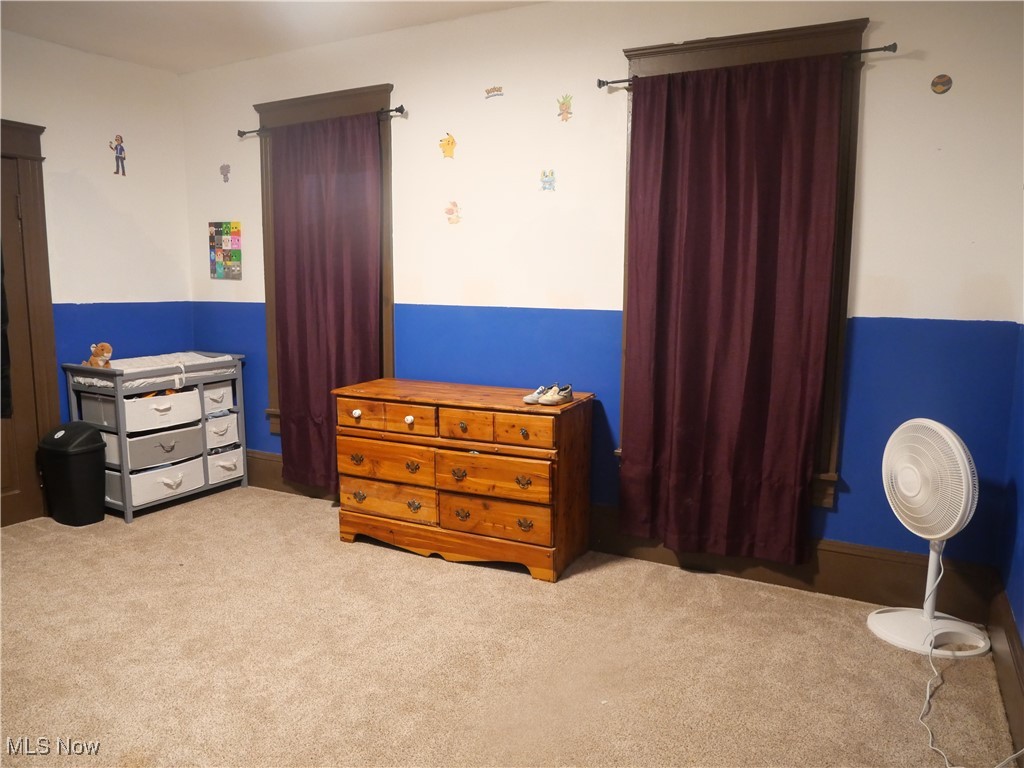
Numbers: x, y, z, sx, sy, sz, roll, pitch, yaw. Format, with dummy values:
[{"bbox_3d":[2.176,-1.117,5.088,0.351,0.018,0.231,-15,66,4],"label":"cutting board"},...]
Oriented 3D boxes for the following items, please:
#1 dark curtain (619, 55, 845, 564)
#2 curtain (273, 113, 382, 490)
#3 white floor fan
[{"bbox_3d":[0.908,-0.289,3.126,0.860,2.090,0.095,4,9,27],"label":"dark curtain"},{"bbox_3d":[-1.076,-0.434,4.156,0.785,2.130,0.095,4,9,27],"label":"curtain"},{"bbox_3d":[1.623,0.551,2.714,0.425,0.860,0.455,-1,8,-7],"label":"white floor fan"}]

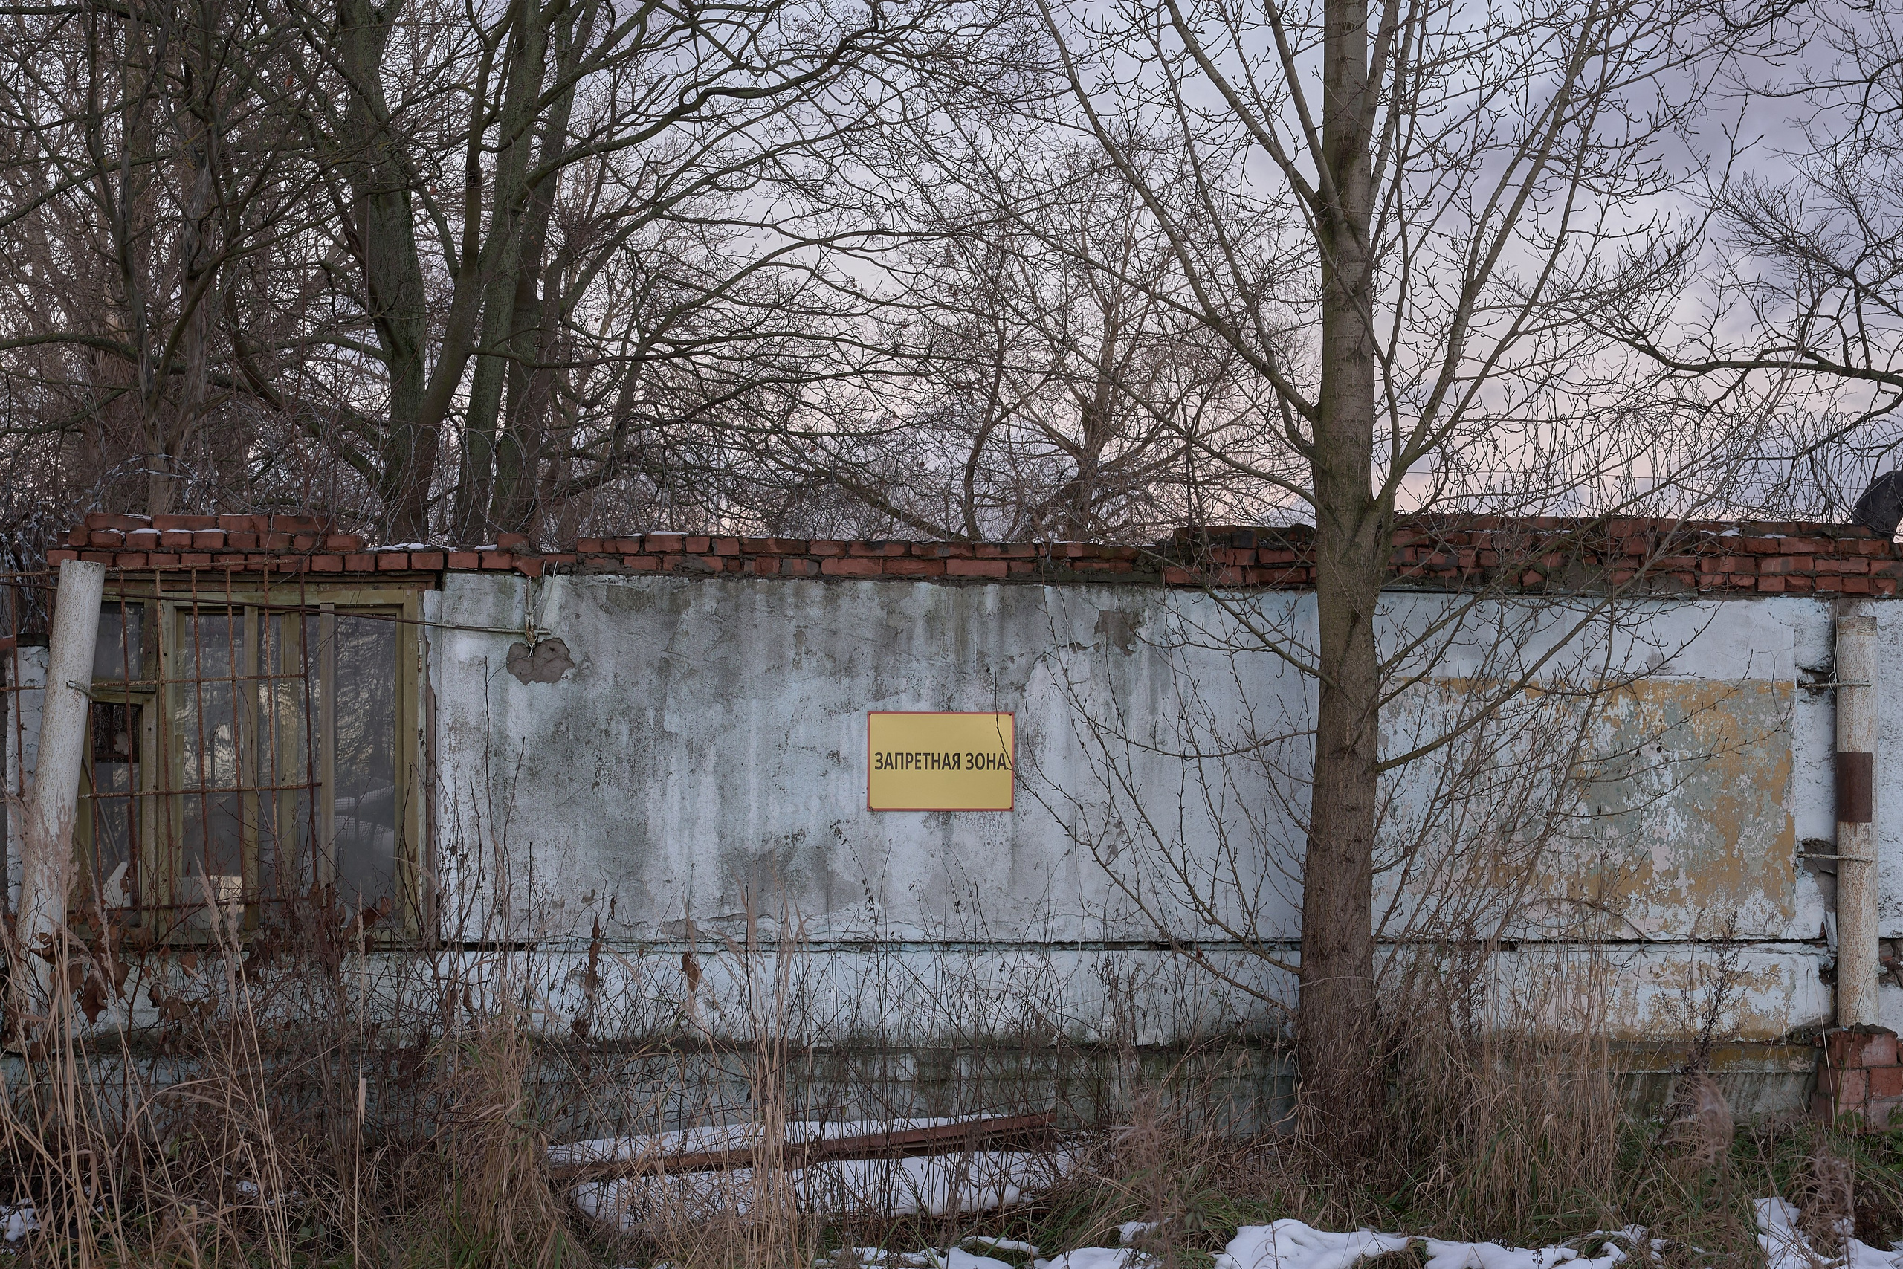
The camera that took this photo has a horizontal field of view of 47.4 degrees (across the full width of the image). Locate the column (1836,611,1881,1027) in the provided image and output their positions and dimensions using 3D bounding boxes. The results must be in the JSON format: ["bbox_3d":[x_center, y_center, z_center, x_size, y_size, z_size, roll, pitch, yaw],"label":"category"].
[{"bbox_3d":[3.821,0.785,9.130,0.170,1.740,0.170,0,0,-7],"label":"column"}]

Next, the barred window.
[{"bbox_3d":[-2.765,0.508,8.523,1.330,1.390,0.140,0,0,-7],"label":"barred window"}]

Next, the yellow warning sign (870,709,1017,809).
[{"bbox_3d":[-0.044,0.518,8.839,0.605,0.405,0.020,0,0,-7],"label":"yellow warning sign"}]

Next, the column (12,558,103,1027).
[{"bbox_3d":[-3.386,0.608,8.210,0.170,1.786,0.170,5,-3,-7],"label":"column"}]

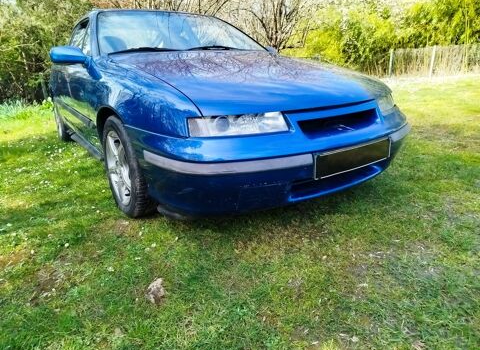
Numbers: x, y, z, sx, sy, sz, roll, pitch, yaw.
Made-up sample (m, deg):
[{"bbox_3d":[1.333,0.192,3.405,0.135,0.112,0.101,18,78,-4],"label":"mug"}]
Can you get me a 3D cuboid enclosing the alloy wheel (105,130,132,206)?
[{"bbox_3d":[-0.596,-0.045,1.875,0.180,0.430,0.430,-14,22,-32],"label":"alloy wheel"}]

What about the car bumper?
[{"bbox_3d":[0.372,-0.109,1.724,1.670,0.360,0.570,-14,22,-32],"label":"car bumper"}]

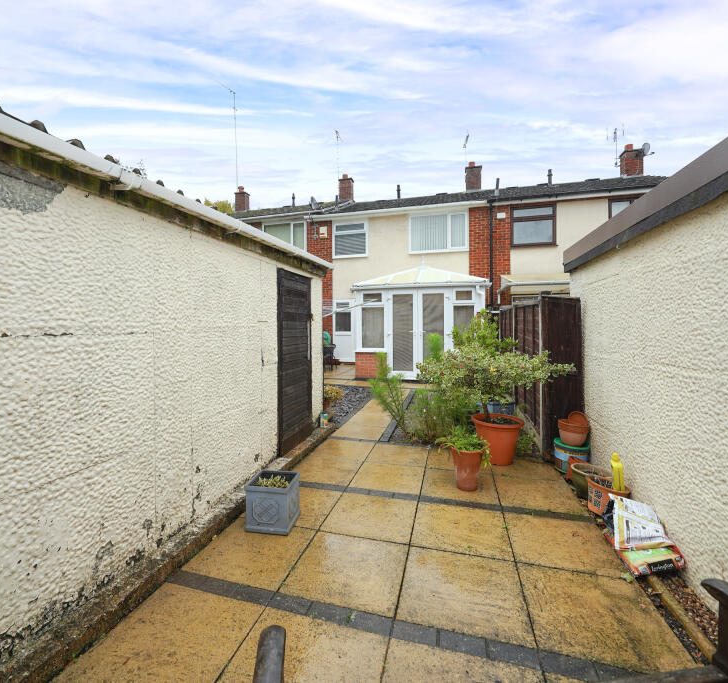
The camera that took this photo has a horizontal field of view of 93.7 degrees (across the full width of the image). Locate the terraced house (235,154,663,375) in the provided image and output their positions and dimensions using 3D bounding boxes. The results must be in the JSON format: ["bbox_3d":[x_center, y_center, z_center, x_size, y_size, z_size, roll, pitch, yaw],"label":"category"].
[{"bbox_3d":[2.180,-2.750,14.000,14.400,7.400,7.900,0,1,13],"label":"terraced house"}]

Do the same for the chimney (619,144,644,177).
[{"bbox_3d":[9.710,-6.480,12.390,0.580,1.250,0.480,0,1,13],"label":"chimney"}]

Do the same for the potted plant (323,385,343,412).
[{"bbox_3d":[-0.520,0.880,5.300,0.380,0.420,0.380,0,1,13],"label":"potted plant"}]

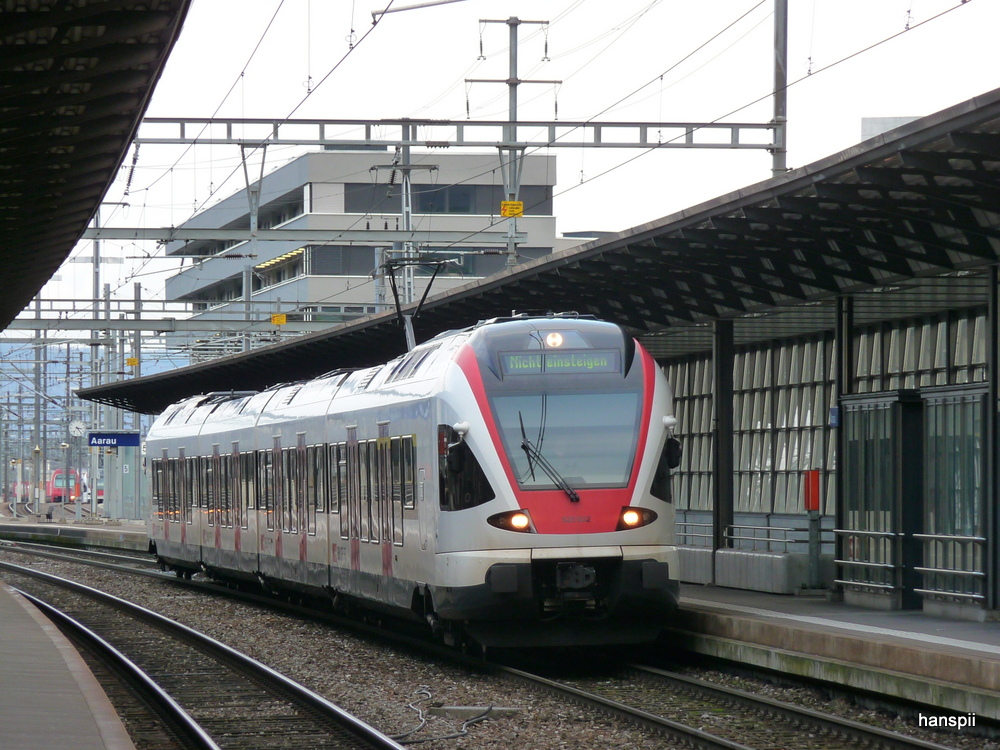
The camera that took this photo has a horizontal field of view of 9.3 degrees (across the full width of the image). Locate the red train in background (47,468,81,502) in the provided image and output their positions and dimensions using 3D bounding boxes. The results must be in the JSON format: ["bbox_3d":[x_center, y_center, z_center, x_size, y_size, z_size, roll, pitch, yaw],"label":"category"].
[{"bbox_3d":[-51.711,13.364,724.805,2.900,4.100,40.000,0,-1,-5],"label":"red train in background"}]

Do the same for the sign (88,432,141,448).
[{"bbox_3d":[-15.548,2.634,247.000,2.050,0.510,0.130,0,-1,-9],"label":"sign"}]

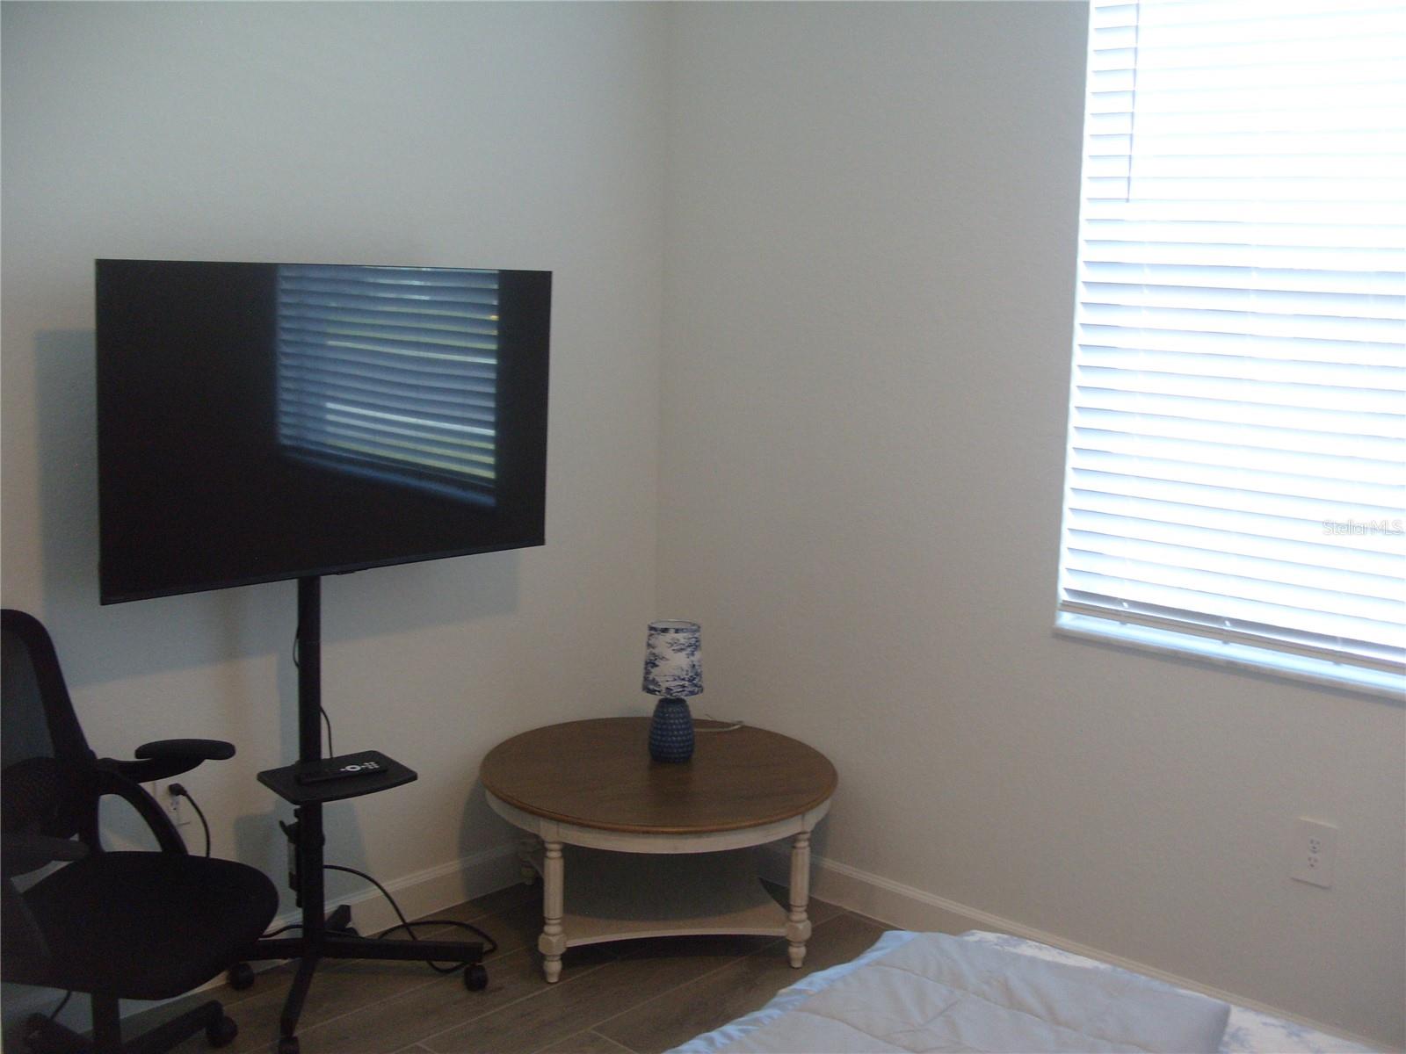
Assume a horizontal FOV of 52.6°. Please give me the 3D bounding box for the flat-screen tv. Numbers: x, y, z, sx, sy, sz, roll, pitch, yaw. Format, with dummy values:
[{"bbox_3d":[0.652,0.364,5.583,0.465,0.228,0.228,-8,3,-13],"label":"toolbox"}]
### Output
[{"bbox_3d":[-0.777,-0.231,3.083,0.070,0.649,1.110,10,12,42],"label":"flat-screen tv"}]

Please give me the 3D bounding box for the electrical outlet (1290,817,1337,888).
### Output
[{"bbox_3d":[1.286,0.689,2.993,0.083,0.131,0.010,10,12,41],"label":"electrical outlet"}]

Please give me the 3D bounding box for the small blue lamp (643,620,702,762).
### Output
[{"bbox_3d":[-0.076,0.433,3.734,0.148,0.358,0.148,2,9,-1],"label":"small blue lamp"}]

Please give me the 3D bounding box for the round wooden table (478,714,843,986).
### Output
[{"bbox_3d":[-0.118,0.833,3.705,0.917,0.425,0.917,2,9,0],"label":"round wooden table"}]

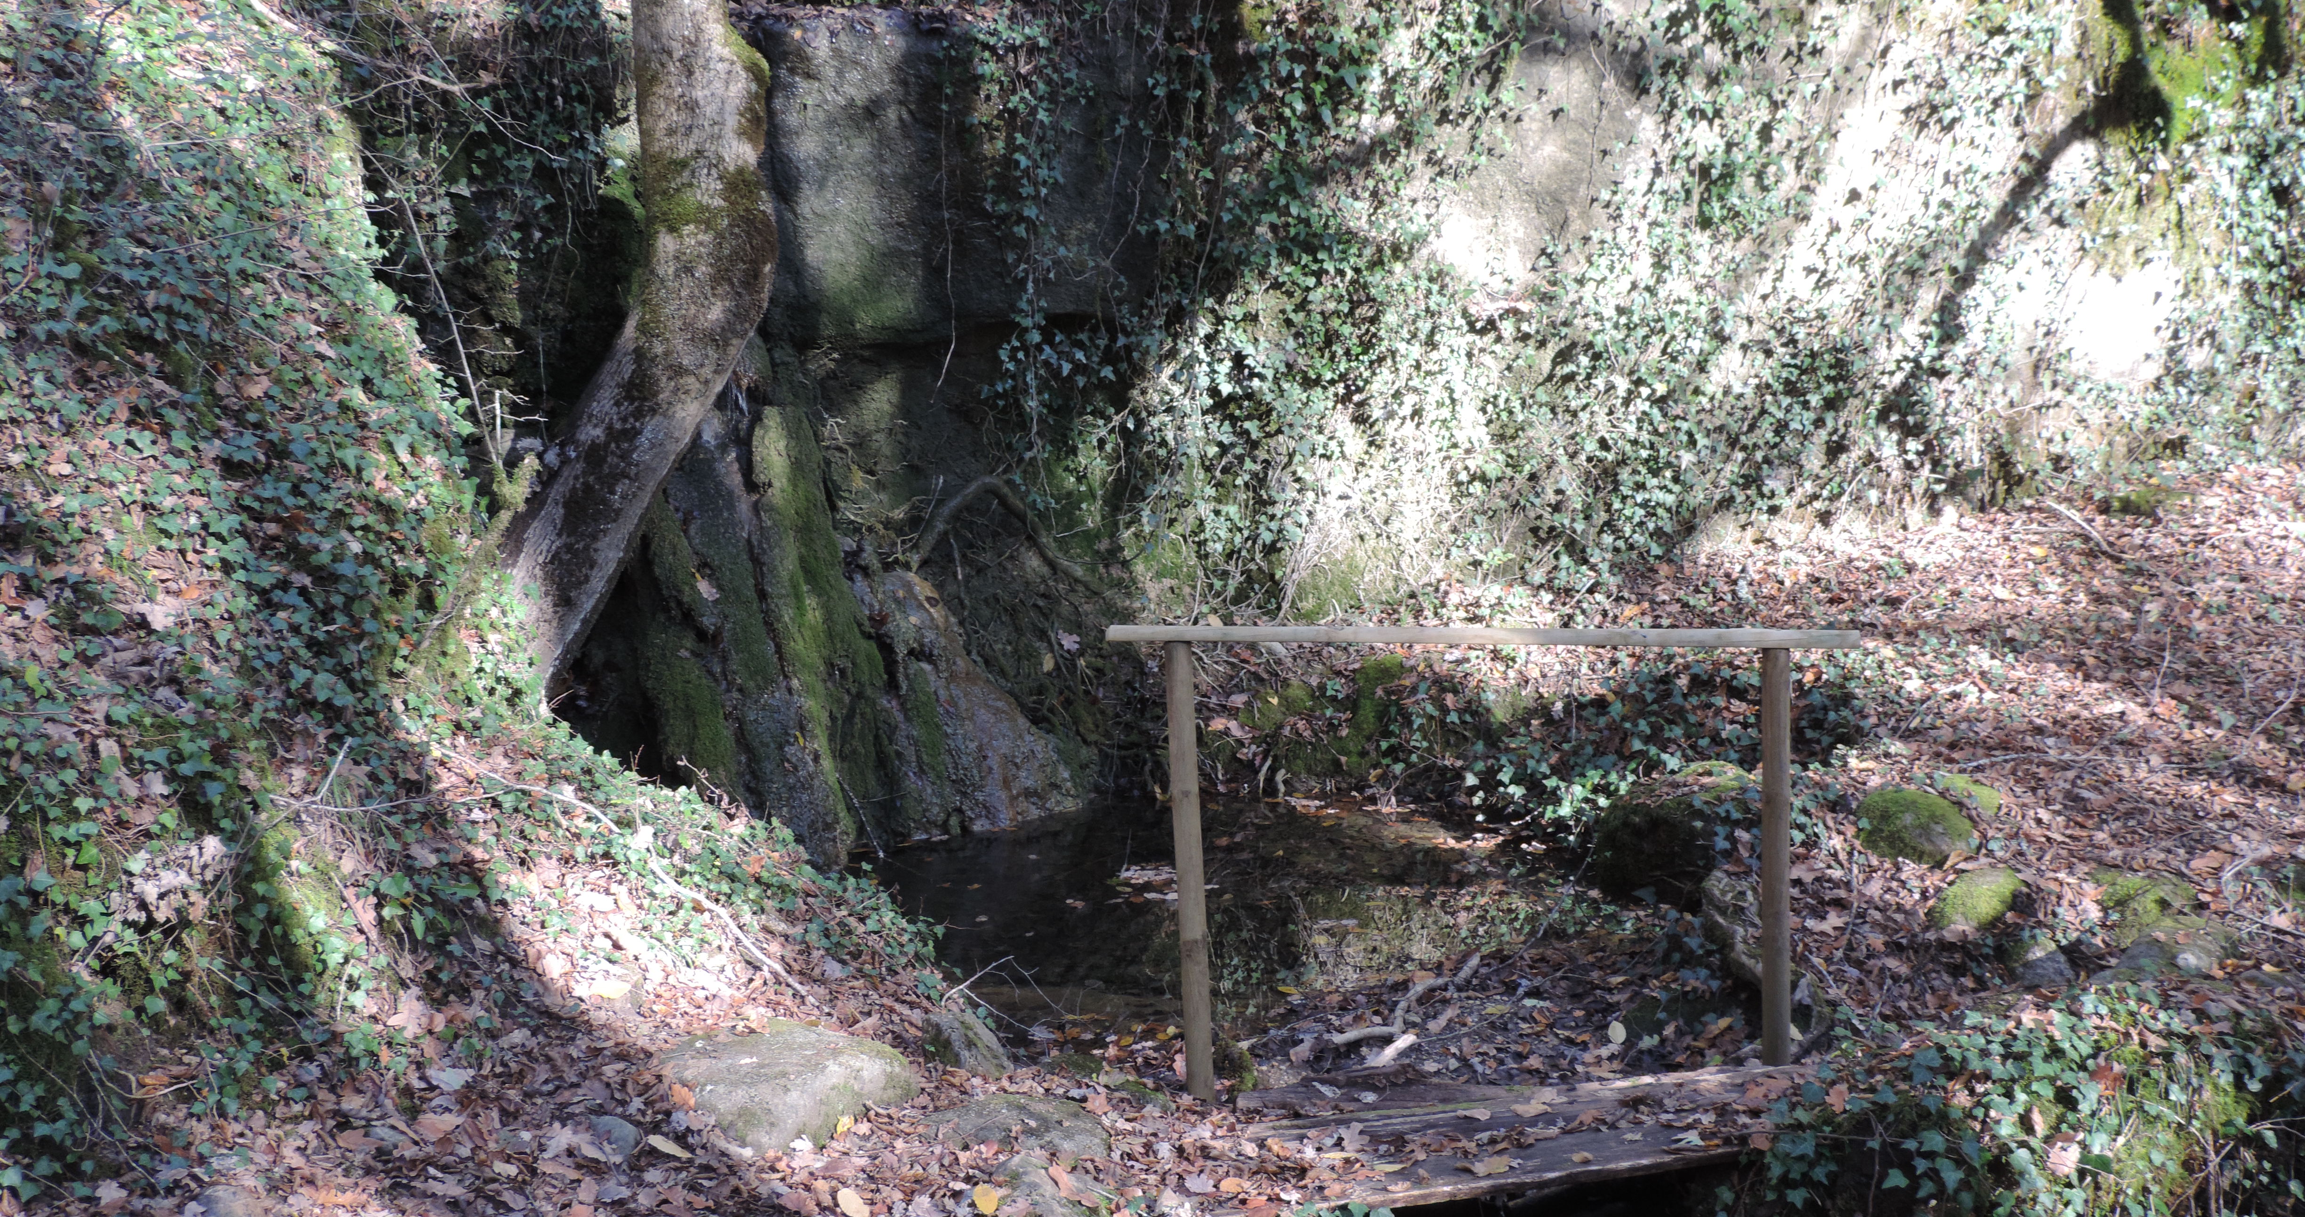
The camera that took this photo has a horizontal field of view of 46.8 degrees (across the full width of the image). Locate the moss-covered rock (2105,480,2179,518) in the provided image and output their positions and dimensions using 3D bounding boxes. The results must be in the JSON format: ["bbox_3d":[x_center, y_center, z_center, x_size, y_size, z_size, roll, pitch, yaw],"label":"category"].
[{"bbox_3d":[3.770,-0.418,10.130,0.251,0.136,0.189,-2,11,0],"label":"moss-covered rock"}]

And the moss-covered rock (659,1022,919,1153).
[{"bbox_3d":[-0.774,1.015,5.668,0.544,0.196,0.408,3,12,24],"label":"moss-covered rock"}]

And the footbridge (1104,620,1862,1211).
[{"bbox_3d":[0.774,0.611,5.563,1.660,1.100,0.640,-3,11,-6],"label":"footbridge"}]

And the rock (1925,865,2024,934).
[{"bbox_3d":[2.031,0.721,6.588,0.217,0.155,0.184,-6,12,-20],"label":"rock"}]

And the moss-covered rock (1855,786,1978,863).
[{"bbox_3d":[2.051,0.583,7.169,0.300,0.195,0.240,-2,11,0],"label":"moss-covered rock"}]

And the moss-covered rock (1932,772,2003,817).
[{"bbox_3d":[2.290,0.521,7.488,0.189,0.115,0.151,-2,11,0],"label":"moss-covered rock"}]

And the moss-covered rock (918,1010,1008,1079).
[{"bbox_3d":[-0.431,1.003,6.160,0.202,0.143,0.162,4,13,29],"label":"moss-covered rock"}]

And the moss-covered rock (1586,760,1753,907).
[{"bbox_3d":[1.420,0.621,7.316,0.435,0.388,0.392,-2,11,0],"label":"moss-covered rock"}]

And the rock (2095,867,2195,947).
[{"bbox_3d":[2.353,0.709,6.318,0.214,0.182,0.171,-2,11,0],"label":"rock"}]

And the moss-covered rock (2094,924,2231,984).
[{"bbox_3d":[2.314,0.792,6.109,0.294,0.103,0.206,-4,11,-10],"label":"moss-covered rock"}]

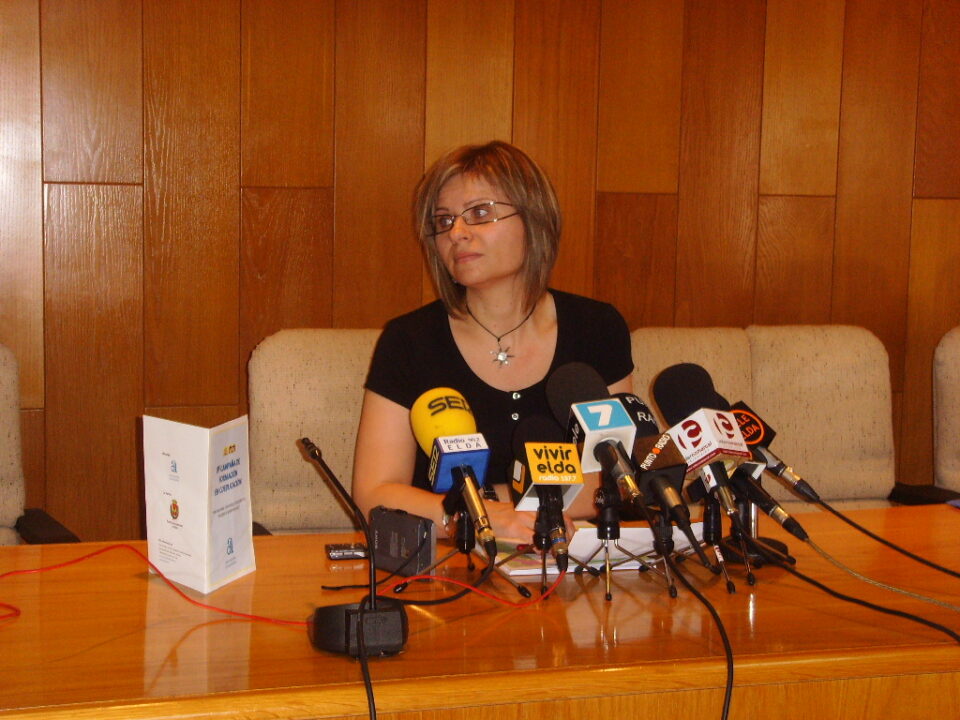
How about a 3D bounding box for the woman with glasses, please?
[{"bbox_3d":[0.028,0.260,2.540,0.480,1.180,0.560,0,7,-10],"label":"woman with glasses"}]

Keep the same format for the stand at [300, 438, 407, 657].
[{"bbox_3d":[-0.155,0.215,1.940,0.108,0.203,0.205,-2,8,-22],"label":"stand"}]

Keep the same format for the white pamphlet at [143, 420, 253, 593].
[{"bbox_3d":[-0.354,0.182,2.131,0.141,0.210,0.120,-1,7,-14],"label":"white pamphlet"}]

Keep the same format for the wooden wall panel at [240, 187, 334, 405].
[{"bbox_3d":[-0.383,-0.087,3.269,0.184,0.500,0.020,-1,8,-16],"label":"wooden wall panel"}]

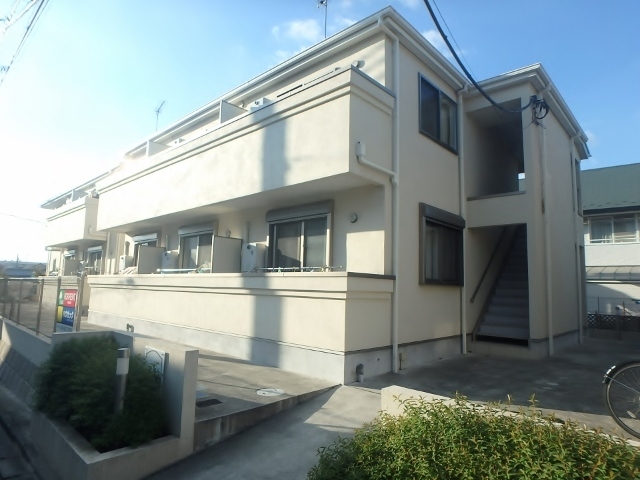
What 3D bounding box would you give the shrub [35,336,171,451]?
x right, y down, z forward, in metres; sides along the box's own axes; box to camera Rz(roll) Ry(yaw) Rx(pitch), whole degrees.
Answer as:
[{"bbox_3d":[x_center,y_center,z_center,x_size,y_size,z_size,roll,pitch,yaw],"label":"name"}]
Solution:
[{"bbox_3d":[-2.262,1.470,3.940,1.709,0.765,0.740,-5,-10,42],"label":"shrub"}]

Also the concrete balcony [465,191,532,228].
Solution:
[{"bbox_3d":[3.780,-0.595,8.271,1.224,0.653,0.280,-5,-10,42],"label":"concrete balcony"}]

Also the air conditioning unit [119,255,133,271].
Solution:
[{"bbox_3d":[-6.047,0.795,12.136,0.408,0.586,0.255,-5,-10,42],"label":"air conditioning unit"}]

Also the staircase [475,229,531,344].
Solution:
[{"bbox_3d":[4.941,0.836,9.415,1.071,2.999,3.621,-5,-10,42],"label":"staircase"}]

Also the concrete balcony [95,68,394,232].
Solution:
[{"bbox_3d":[-2.897,-1.345,9.347,10.047,1.596,1.173,-5,-10,42],"label":"concrete balcony"}]

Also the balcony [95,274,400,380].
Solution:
[{"bbox_3d":[-2.972,1.566,8.987,10.047,1.469,1.173,-5,-10,42],"label":"balcony"}]

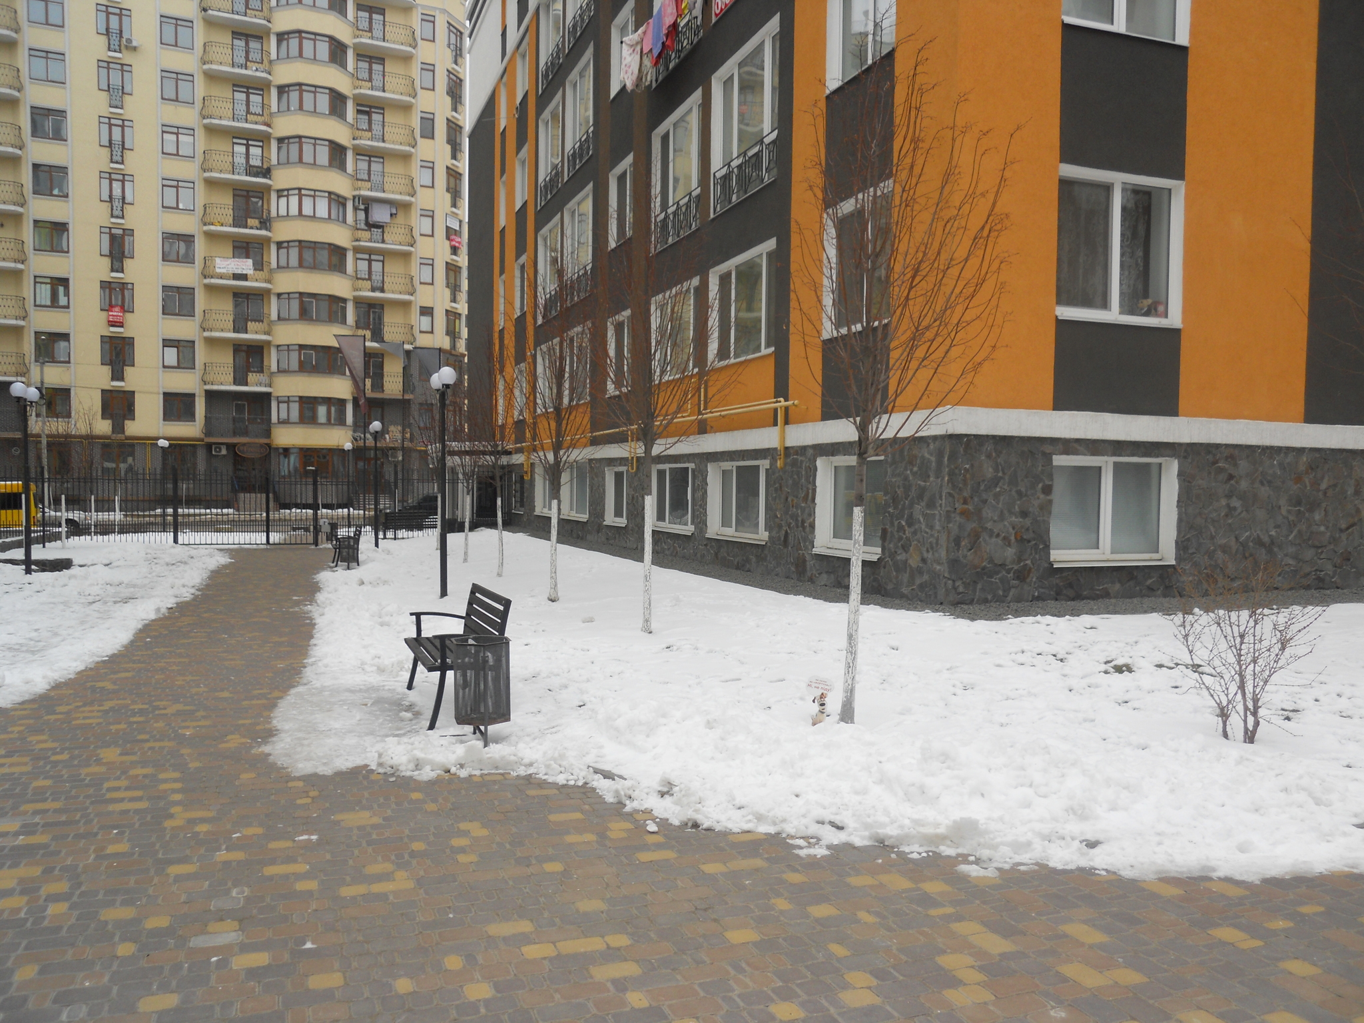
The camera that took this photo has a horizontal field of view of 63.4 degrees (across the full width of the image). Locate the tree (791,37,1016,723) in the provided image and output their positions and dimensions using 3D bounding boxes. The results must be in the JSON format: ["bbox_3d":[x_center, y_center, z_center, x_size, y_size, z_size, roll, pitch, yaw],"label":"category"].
[{"bbox_3d":[1.286,-0.755,6.400,1.280,3.971,1.250,1,1,0],"label":"tree"}]

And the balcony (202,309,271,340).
[{"bbox_3d":[-25.034,-10.404,62.328,3.717,1.480,1.200,0,1,-26],"label":"balcony"}]

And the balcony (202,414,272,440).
[{"bbox_3d":[-25.518,-4.752,63.304,3.600,1.430,1.200,0,1,-27],"label":"balcony"}]

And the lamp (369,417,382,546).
[{"bbox_3d":[-7.457,-0.659,27.063,0.260,3.100,1.100,0,1,-19],"label":"lamp"}]

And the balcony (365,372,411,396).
[{"bbox_3d":[-18.179,-7.726,67.370,3.600,1.430,1.200,0,1,-27],"label":"balcony"}]

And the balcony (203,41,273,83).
[{"bbox_3d":[-25.366,-25.529,62.779,3.600,1.430,1.200,0,1,-27],"label":"balcony"}]

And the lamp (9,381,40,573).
[{"bbox_3d":[-10.634,-0.524,17.963,0.260,3.100,1.100,0,1,-19],"label":"lamp"}]

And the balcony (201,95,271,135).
[{"bbox_3d":[-24.888,-22.200,62.044,3.745,1.480,1.200,0,1,-26],"label":"balcony"}]

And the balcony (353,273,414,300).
[{"bbox_3d":[-17.691,-13.329,65.821,3.639,1.480,1.200,0,1,-26],"label":"balcony"}]

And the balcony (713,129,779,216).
[{"bbox_3d":[0.948,-5.009,16.576,0.100,0.666,2.475,0,1,-19],"label":"balcony"}]

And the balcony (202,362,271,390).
[{"bbox_3d":[-25.659,-7.656,63.701,3.690,1.439,1.350,0,2,-27],"label":"balcony"}]

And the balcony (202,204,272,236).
[{"bbox_3d":[-25.428,-16.620,63.006,3.600,1.430,1.200,0,1,-27],"label":"balcony"}]

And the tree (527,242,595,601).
[{"bbox_3d":[-1.584,-1.173,14.448,1.000,4.700,1.000,0,1,-20],"label":"tree"}]

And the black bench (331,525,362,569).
[{"bbox_3d":[-6.887,0.677,22.807,0.570,0.820,1.550,0,1,-20],"label":"black bench"}]

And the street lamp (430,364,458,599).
[{"bbox_3d":[-3.338,-0.394,15.564,0.260,3.230,1.150,0,1,-20],"label":"street lamp"}]

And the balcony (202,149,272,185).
[{"bbox_3d":[-25.373,-19.612,62.946,3.600,1.430,1.200,0,1,-27],"label":"balcony"}]

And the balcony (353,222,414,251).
[{"bbox_3d":[-18.145,-16.705,67.126,3.600,1.430,1.200,0,1,-27],"label":"balcony"}]

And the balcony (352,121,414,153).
[{"bbox_3d":[-18.104,-22.713,66.973,3.600,1.430,1.200,0,1,-27],"label":"balcony"}]

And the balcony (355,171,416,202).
[{"bbox_3d":[-17.612,-19.227,65.682,3.639,1.480,1.200,0,1,-26],"label":"balcony"}]

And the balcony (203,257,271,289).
[{"bbox_3d":[-25.596,-13.607,63.547,3.681,1.520,1.350,0,2,-27],"label":"balcony"}]

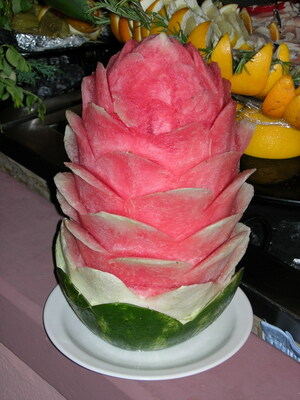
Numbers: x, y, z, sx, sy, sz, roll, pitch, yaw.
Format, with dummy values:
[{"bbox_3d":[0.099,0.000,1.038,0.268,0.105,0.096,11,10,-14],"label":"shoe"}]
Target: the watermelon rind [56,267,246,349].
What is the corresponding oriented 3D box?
[{"bbox_3d":[-0.007,0.119,1.193,0.234,0.100,0.234,1,29,0],"label":"watermelon rind"}]

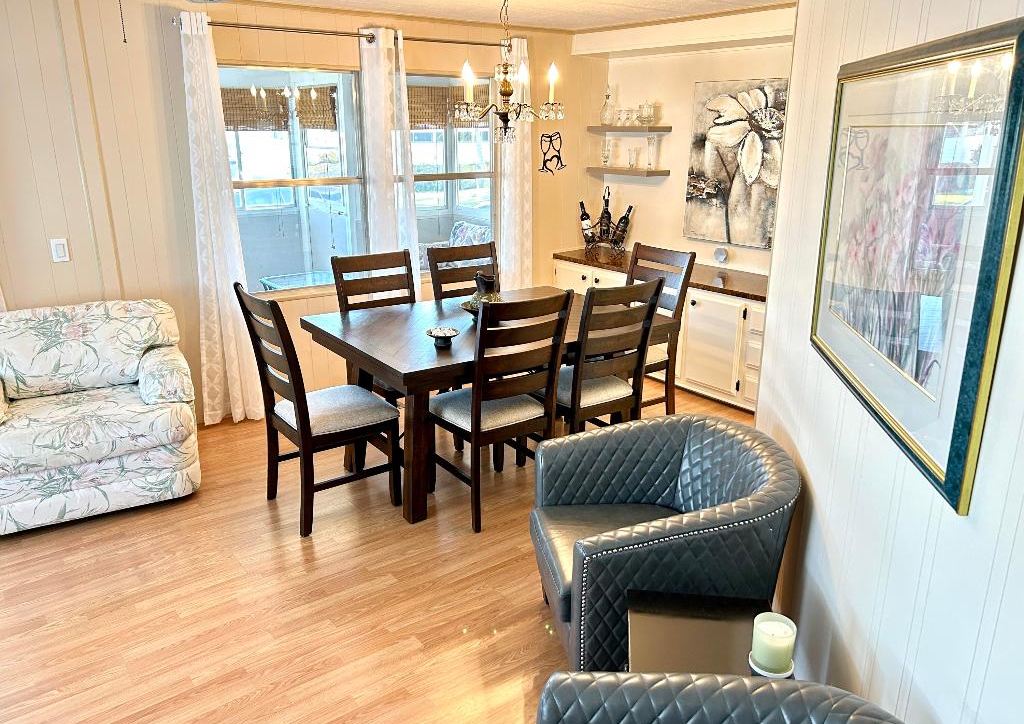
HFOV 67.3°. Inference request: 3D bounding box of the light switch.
[{"bbox_3d":[-2.266,-0.558,3.864,0.070,0.115,0.012,-13,21,-35],"label":"light switch"}]

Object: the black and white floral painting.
[{"bbox_3d":[1.448,-1.290,5.015,0.035,1.020,0.707,-13,21,-35],"label":"black and white floral painting"}]

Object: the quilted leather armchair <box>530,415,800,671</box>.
[{"bbox_3d":[0.488,0.614,2.425,0.725,0.745,0.735,-3,17,-9],"label":"quilted leather armchair"}]

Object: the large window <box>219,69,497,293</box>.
[{"bbox_3d":[-0.854,-1.154,4.850,1.930,1.280,0.100,-12,21,-35],"label":"large window"}]

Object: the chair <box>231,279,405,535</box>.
[{"bbox_3d":[-0.842,0.168,3.423,0.525,1.020,0.470,-12,21,-34],"label":"chair"}]

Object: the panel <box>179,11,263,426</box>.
[{"bbox_3d":[-1.633,-0.705,4.201,0.330,2.220,0.130,-13,21,-35],"label":"panel"}]

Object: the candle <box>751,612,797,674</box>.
[{"bbox_3d":[0.564,0.600,1.651,0.092,0.101,0.092,2,17,7],"label":"candle"}]

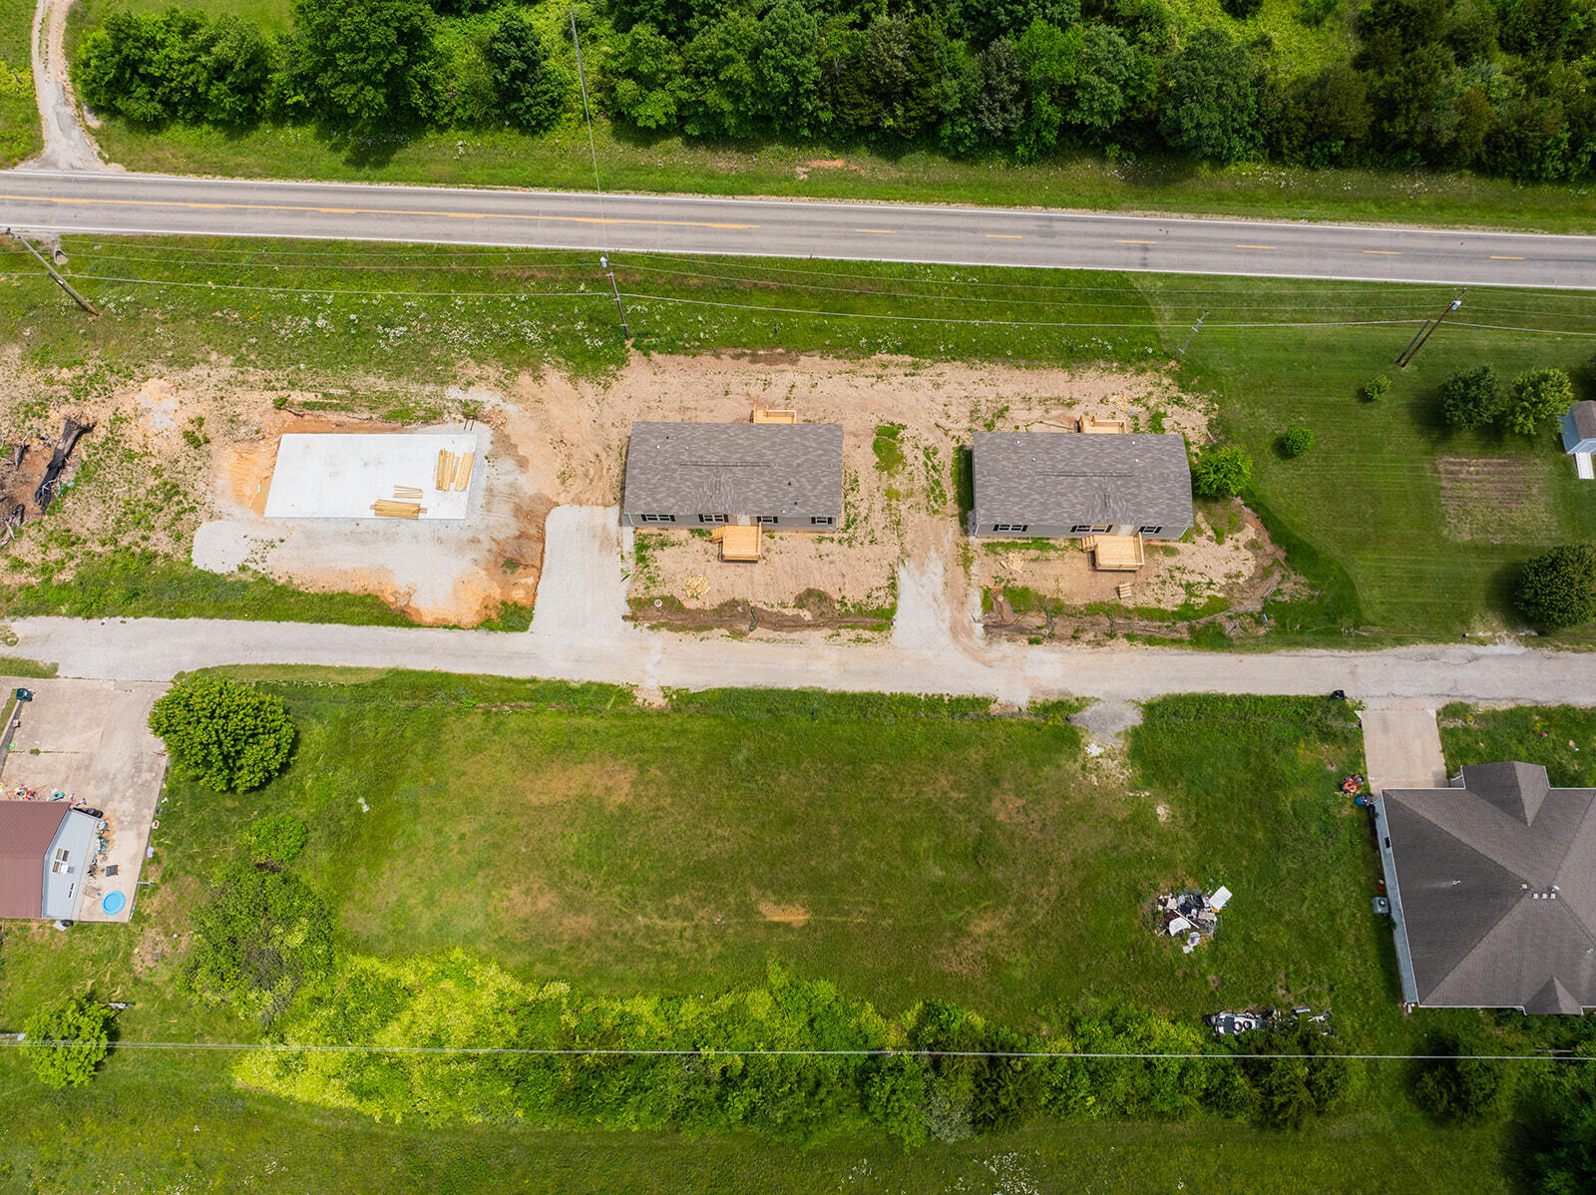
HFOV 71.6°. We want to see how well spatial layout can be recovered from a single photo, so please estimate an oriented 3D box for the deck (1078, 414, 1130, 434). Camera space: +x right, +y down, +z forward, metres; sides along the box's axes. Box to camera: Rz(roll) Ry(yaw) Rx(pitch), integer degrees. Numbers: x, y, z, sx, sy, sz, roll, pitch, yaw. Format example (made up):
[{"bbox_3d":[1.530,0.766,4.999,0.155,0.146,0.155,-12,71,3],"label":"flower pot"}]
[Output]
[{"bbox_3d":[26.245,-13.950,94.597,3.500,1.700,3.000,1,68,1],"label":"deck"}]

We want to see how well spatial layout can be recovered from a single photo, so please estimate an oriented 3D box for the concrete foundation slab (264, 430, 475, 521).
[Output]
[{"bbox_3d":[-37.524,-10.675,97.691,17.600,0.250,8.300,1,69,1],"label":"concrete foundation slab"}]

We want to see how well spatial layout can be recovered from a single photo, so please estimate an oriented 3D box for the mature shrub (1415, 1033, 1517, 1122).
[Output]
[{"bbox_3d":[46.133,33.158,76.458,6.300,4.800,5.700,0,69,1],"label":"mature shrub"}]

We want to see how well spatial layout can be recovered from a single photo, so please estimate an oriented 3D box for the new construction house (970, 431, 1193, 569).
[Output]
[{"bbox_3d":[23.838,-8.788,93.558,18.000,4.200,10.500,1,69,1],"label":"new construction house"}]

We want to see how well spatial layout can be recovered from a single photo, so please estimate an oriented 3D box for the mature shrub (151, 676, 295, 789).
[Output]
[{"bbox_3d":[-44.791,10.589,86.102,10.800,6.400,9.100,0,69,1],"label":"mature shrub"}]

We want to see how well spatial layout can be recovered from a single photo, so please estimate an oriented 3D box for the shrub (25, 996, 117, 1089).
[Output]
[{"bbox_3d":[-52.099,31.687,79.143,6.000,4.500,6.100,0,69,1],"label":"shrub"}]

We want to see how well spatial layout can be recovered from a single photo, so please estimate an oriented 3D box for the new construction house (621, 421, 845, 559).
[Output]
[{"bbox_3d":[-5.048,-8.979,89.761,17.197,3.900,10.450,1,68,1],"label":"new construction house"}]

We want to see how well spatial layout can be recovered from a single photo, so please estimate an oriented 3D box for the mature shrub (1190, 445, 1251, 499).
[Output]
[{"bbox_3d":[35.429,-10.553,92.594,4.999,3.600,4.816,1,68,1],"label":"mature shrub"}]

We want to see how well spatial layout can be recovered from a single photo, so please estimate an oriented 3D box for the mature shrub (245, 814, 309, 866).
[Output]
[{"bbox_3d":[-36.954,17.216,78.635,4.200,2.500,3.700,1,68,1],"label":"mature shrub"}]

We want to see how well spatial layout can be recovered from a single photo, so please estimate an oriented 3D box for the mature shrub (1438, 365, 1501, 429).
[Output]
[{"bbox_3d":[58.316,-17.396,95.979,4.700,4.800,5.200,1,68,1],"label":"mature shrub"}]

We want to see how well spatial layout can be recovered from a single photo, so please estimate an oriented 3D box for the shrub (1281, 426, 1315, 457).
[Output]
[{"bbox_3d":[43.027,-13.389,95.083,2.436,2.300,2.669,1,68,1],"label":"shrub"}]

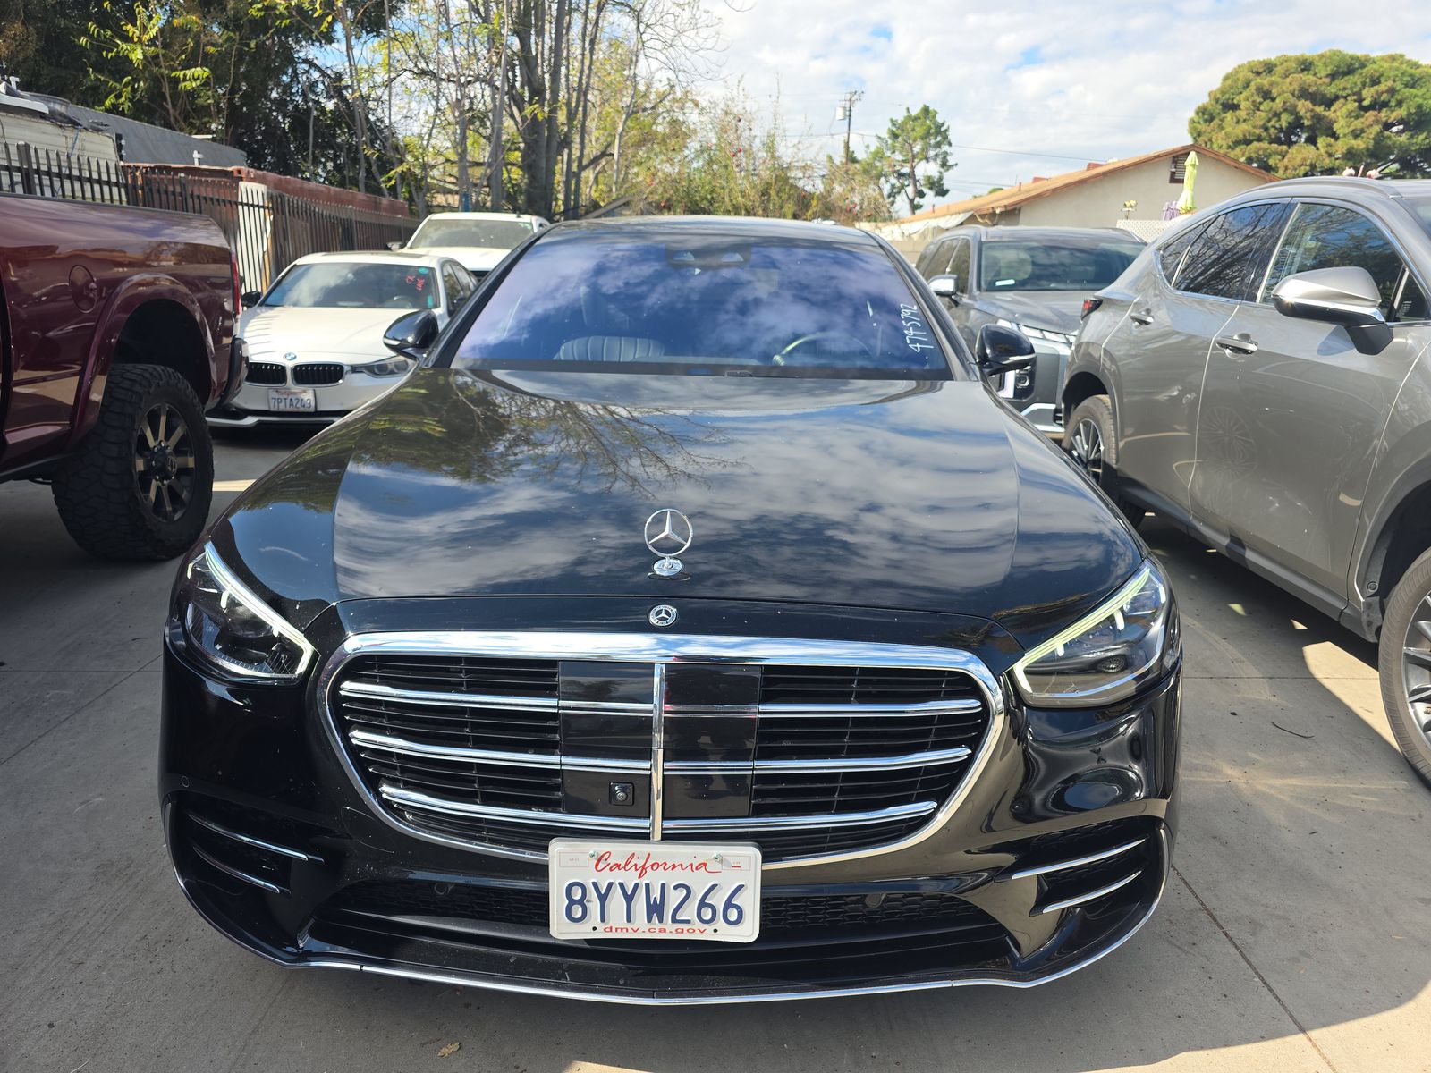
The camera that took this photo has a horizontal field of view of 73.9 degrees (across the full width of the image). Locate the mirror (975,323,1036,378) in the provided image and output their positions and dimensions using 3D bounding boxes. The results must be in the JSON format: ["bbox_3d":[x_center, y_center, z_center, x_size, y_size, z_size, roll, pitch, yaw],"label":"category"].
[{"bbox_3d":[0.926,-0.605,3.088,0.220,0.170,0.160,1,15,1],"label":"mirror"}]

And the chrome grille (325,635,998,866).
[{"bbox_3d":[-0.085,0.310,1.433,1.060,0.345,0.150,1,7,1],"label":"chrome grille"}]

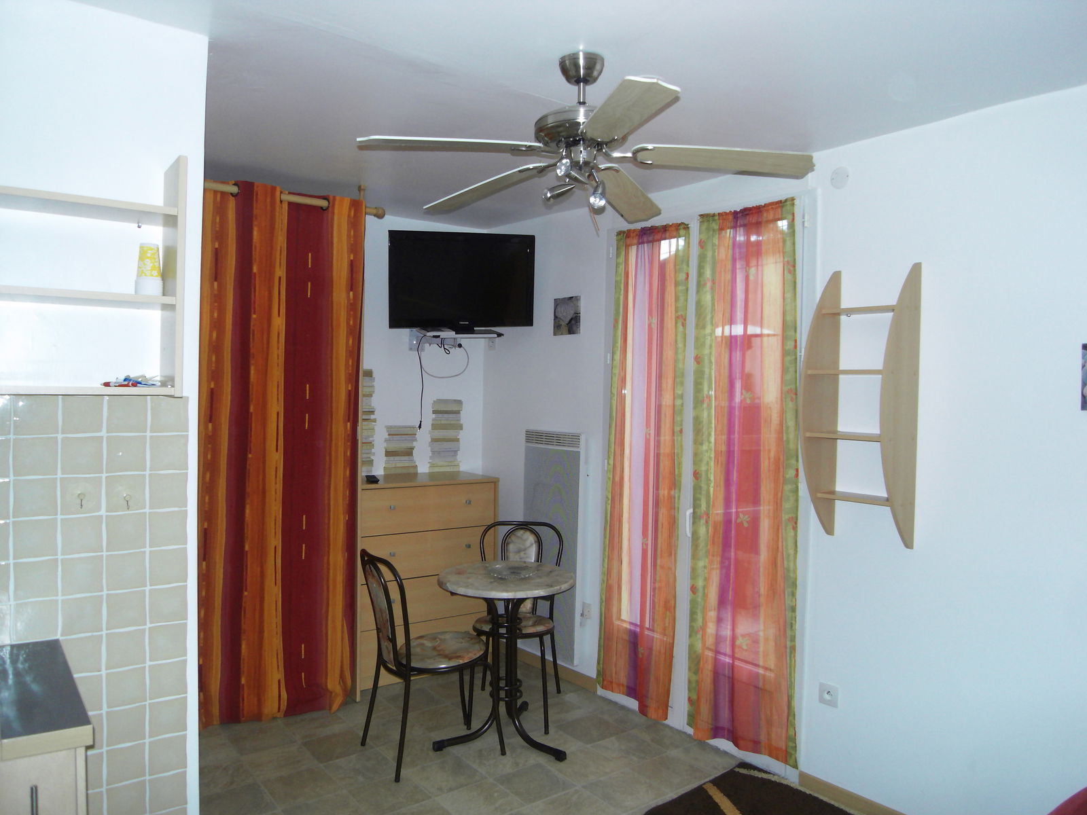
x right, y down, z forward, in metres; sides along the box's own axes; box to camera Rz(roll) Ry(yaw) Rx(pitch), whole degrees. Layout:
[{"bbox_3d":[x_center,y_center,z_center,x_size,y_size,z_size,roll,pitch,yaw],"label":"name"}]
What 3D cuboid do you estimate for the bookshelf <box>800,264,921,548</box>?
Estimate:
[{"bbox_3d":[1.091,-0.008,2.632,0.251,0.990,0.309,0,2,-40],"label":"bookshelf"}]

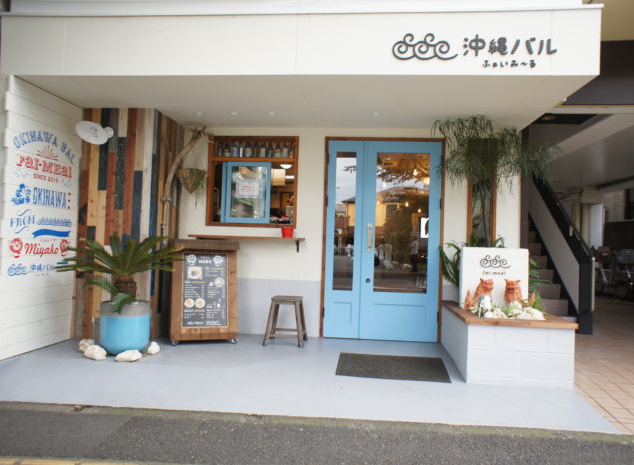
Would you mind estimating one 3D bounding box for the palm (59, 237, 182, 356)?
[{"bbox_3d":[-1.755,0.552,4.188,1.101,1.019,0.897,2,-1,5],"label":"palm"}]

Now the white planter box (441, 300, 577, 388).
[{"bbox_3d":[1.604,0.922,4.168,0.825,0.482,1.315,2,-1,5],"label":"white planter box"}]

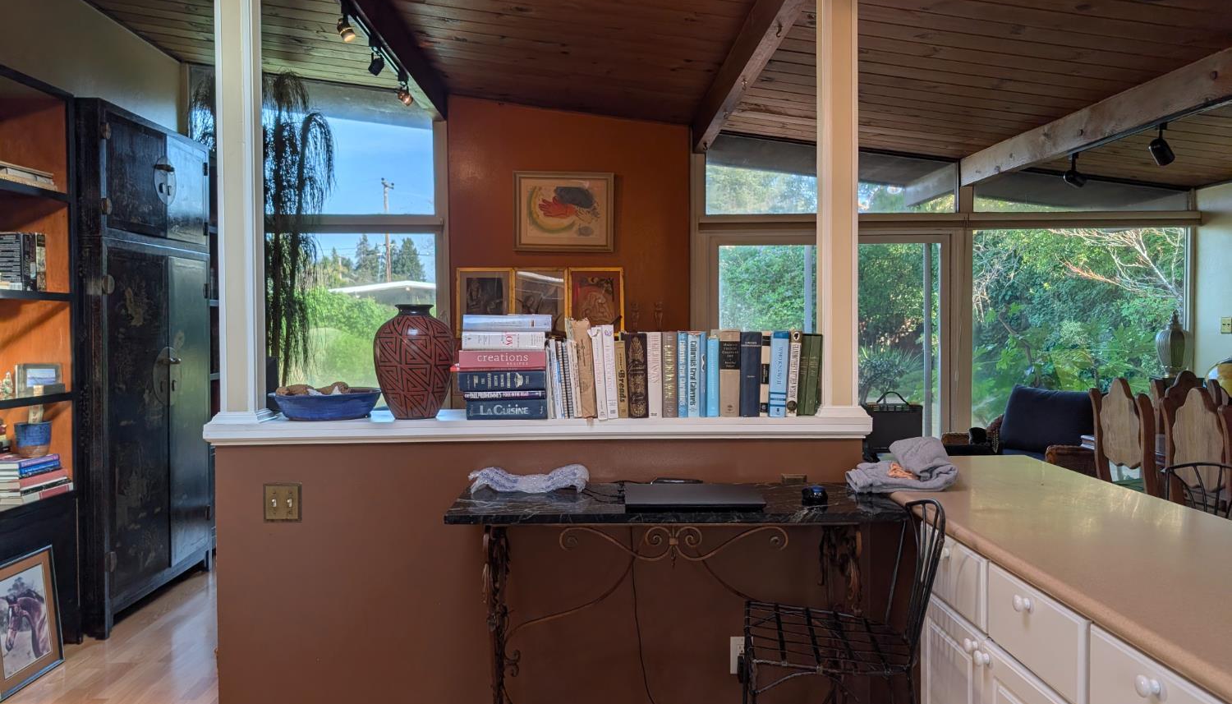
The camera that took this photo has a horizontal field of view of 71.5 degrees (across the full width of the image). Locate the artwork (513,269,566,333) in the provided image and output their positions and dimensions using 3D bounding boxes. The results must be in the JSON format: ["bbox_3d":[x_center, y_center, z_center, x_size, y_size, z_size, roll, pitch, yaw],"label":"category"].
[{"bbox_3d":[-0.514,-0.338,5.780,0.353,0.455,0.030,0,2,-2],"label":"artwork"}]

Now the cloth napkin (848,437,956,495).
[{"bbox_3d":[0.820,0.314,2.480,0.300,0.125,0.260,0,2,-2],"label":"cloth napkin"}]

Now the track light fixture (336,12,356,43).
[{"bbox_3d":[-1.142,-1.375,3.619,0.086,0.131,0.071,0,2,4],"label":"track light fixture"}]

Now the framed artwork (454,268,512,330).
[{"bbox_3d":[-0.904,-0.337,5.875,0.394,0.480,0.030,0,-3,-2],"label":"framed artwork"}]

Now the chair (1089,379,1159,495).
[{"bbox_3d":[3.050,0.661,4.790,0.500,1.030,0.460,0,2,-3],"label":"chair"}]

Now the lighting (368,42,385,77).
[{"bbox_3d":[-1.161,-1.415,4.142,0.081,0.157,0.076,0,2,9],"label":"lighting"}]

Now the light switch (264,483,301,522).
[{"bbox_3d":[-0.989,0.449,2.540,0.115,0.116,0.012,0,2,-2],"label":"light switch"}]

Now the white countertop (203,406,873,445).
[{"bbox_3d":[-0.220,0.230,2.710,1.985,0.066,0.330,0,2,-2],"label":"white countertop"}]

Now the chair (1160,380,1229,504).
[{"bbox_3d":[3.060,0.684,4.180,0.500,1.030,0.460,0,2,-3],"label":"chair"}]

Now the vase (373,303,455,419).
[{"bbox_3d":[-0.629,0.026,2.660,0.250,0.350,0.250,0,2,-2],"label":"vase"}]

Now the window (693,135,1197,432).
[{"bbox_3d":[2.340,-0.341,6.070,3.560,2.440,0.120,0,2,-2],"label":"window"}]

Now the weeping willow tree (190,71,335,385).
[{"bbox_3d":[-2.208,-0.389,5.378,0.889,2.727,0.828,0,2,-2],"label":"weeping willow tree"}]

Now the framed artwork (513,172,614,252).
[{"bbox_3d":[-0.365,-0.977,5.970,0.707,0.561,0.035,0,2,-2],"label":"framed artwork"}]

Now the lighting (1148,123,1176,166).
[{"bbox_3d":[2.584,-0.980,4.050,0.125,0.195,0.095,0,2,-3],"label":"lighting"}]

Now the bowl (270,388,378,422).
[{"bbox_3d":[-0.894,0.156,2.630,0.345,0.091,0.313,0,2,-2],"label":"bowl"}]

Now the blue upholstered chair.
[{"bbox_3d":[2.533,0.697,5.365,0.808,0.889,0.768,-2,3,-32],"label":"blue upholstered chair"}]

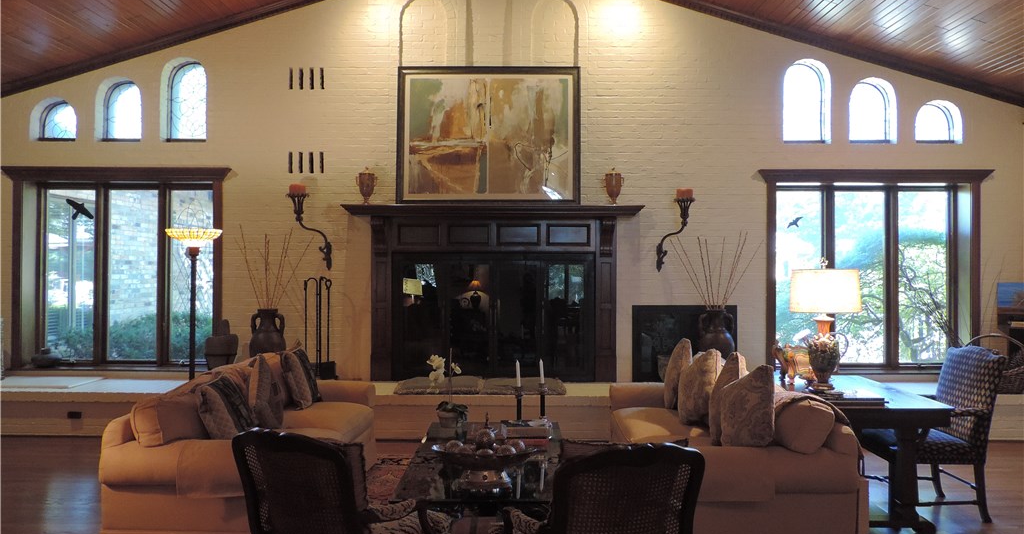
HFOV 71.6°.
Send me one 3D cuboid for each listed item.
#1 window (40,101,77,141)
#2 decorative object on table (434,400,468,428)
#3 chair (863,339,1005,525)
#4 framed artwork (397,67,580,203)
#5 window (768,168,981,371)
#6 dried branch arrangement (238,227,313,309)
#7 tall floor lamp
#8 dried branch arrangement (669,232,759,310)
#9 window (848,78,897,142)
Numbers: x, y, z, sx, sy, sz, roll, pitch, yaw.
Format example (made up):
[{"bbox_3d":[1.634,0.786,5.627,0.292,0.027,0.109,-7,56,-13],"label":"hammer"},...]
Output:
[{"bbox_3d":[-4.637,-1.511,7.300,0.420,0.430,0.080,0,-1,1],"label":"window"},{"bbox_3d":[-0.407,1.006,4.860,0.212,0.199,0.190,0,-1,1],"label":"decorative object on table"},{"bbox_3d":[2.573,1.012,4.473,0.670,1.020,0.570,0,0,-2],"label":"chair"},{"bbox_3d":[-0.234,-1.316,7.080,1.825,1.376,0.060,0,-3,1],"label":"framed artwork"},{"bbox_3d":[3.528,0.038,6.955,2.156,1.946,0.220,0,0,1],"label":"window"},{"bbox_3d":[-2.292,0.015,6.880,0.717,0.804,0.500,0,-1,1],"label":"dried branch arrangement"},{"bbox_3d":[-2.530,0.588,5.627,0.459,1.827,0.459,0,0,1],"label":"tall floor lamp"},{"bbox_3d":[1.972,0.039,6.880,0.872,0.746,0.580,0,-1,1],"label":"dried branch arrangement"},{"bbox_3d":[3.512,-1.522,6.995,0.464,0.643,0.150,0,0,1],"label":"window"}]

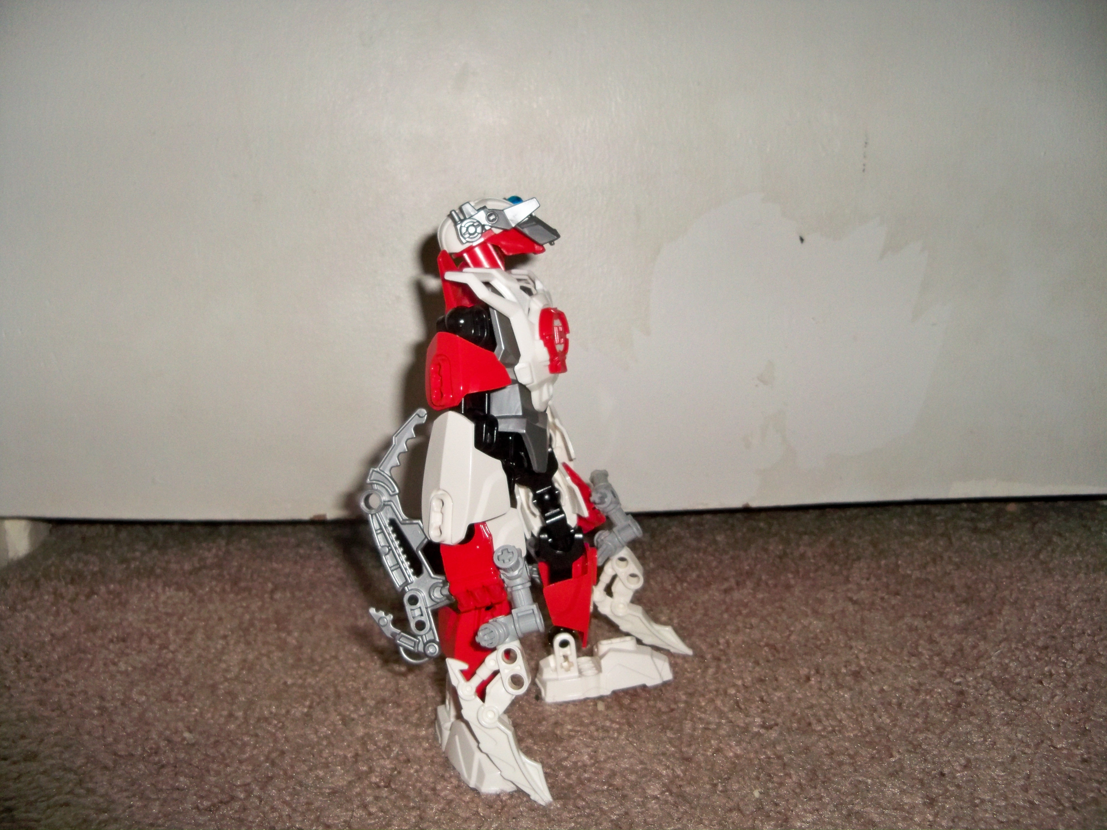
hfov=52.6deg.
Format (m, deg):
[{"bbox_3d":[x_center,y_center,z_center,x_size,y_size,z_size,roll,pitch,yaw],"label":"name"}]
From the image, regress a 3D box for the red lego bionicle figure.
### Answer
[{"bbox_3d":[-0.006,0.018,0.386,0.087,0.185,0.126,4,12,22],"label":"red lego bionicle figure"}]

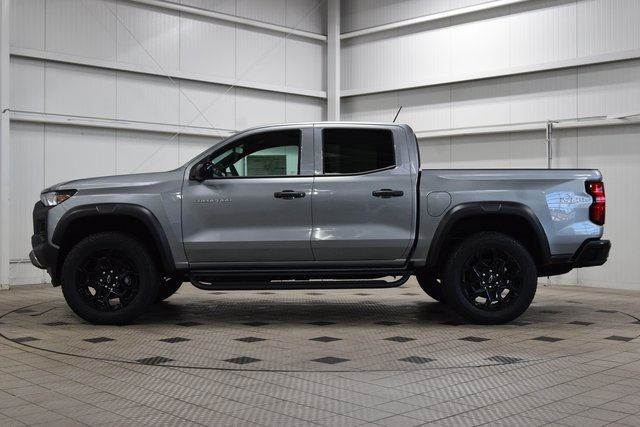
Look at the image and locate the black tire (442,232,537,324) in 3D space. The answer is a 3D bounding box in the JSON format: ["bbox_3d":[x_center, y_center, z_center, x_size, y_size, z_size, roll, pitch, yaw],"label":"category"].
[{"bbox_3d":[1.498,0.575,7.300,0.800,0.800,0.270,0,1,-1],"label":"black tire"}]

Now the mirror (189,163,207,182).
[{"bbox_3d":[-1.066,-0.356,7.090,0.160,0.190,0.270,0,0,-2],"label":"mirror"}]

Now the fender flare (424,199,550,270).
[{"bbox_3d":[1.478,0.193,7.200,1.110,0.600,0.140,0,0,-2],"label":"fender flare"}]

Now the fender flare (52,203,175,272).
[{"bbox_3d":[-1.810,0.212,7.155,1.080,0.605,0.130,0,1,-1],"label":"fender flare"}]

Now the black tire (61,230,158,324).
[{"bbox_3d":[-1.838,0.570,7.224,0.800,0.800,0.270,0,1,-1],"label":"black tire"}]

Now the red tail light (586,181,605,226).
[{"bbox_3d":[2.440,-0.093,7.290,0.180,0.390,0.170,0,0,-2],"label":"red tail light"}]

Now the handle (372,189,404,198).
[{"bbox_3d":[0.597,-0.174,7.185,0.268,0.072,0.060,0,1,-1],"label":"handle"}]

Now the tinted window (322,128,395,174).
[{"bbox_3d":[0.348,-0.556,7.330,0.650,0.450,0.070,0,-20,-1],"label":"tinted window"}]

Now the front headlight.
[{"bbox_3d":[-2.300,-0.134,7.250,0.360,0.160,0.360,0,0,-2],"label":"front headlight"}]

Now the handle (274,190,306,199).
[{"bbox_3d":[-0.265,-0.165,7.165,0.268,0.072,0.060,0,1,-1],"label":"handle"}]

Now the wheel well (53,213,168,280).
[{"bbox_3d":[-1.812,0.295,7.220,0.970,0.570,0.300,0,0,-2],"label":"wheel well"}]

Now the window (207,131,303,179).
[{"bbox_3d":[-0.617,-0.532,7.310,0.880,0.475,0.075,0,-20,-1],"label":"window"}]

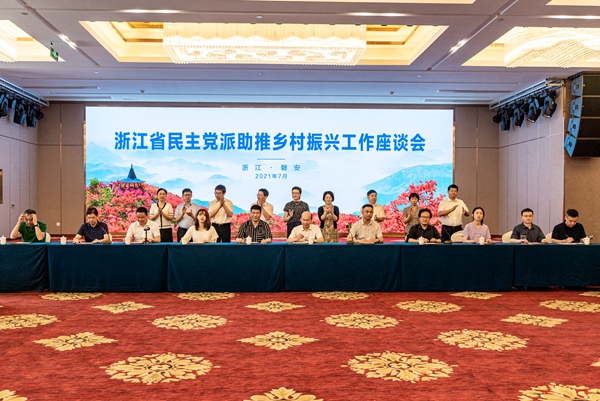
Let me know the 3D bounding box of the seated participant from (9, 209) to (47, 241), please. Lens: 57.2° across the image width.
[{"bbox_3d":[-4.446,0.785,9.030,0.600,1.281,0.780,0,0,-9],"label":"seated participant"}]

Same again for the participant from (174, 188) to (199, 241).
[{"bbox_3d":[-2.088,0.613,10.143,0.460,1.670,0.420,0,-1,-5],"label":"participant"}]

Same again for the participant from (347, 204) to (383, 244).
[{"bbox_3d":[1.088,0.766,9.288,0.600,1.403,0.780,0,0,-2],"label":"participant"}]

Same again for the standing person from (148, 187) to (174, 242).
[{"bbox_3d":[-2.511,0.610,10.000,0.460,1.656,0.360,0,0,-6],"label":"standing person"}]

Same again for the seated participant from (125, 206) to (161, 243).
[{"bbox_3d":[-2.630,0.776,9.190,0.600,1.318,0.720,0,-1,-1],"label":"seated participant"}]

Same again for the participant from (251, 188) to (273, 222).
[{"bbox_3d":[-0.691,0.615,10.143,0.430,1.666,0.420,0,-1,14],"label":"participant"}]

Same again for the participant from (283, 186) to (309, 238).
[{"bbox_3d":[-0.074,0.597,10.150,0.480,1.698,0.360,0,0,-3],"label":"participant"}]

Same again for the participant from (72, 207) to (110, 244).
[{"bbox_3d":[-3.458,0.785,9.129,0.600,1.353,0.780,0,0,3],"label":"participant"}]

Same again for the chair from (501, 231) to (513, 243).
[{"bbox_3d":[3.830,0.996,9.594,0.470,0.950,0.570,0,0,-2],"label":"chair"}]

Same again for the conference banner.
[{"bbox_3d":[-0.815,-0.850,15.770,10.500,3.560,0.120,0,0,-2],"label":"conference banner"}]

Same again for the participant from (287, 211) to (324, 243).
[{"bbox_3d":[0.092,0.812,9.200,0.620,1.256,0.780,0,0,0],"label":"participant"}]

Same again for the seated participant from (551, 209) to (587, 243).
[{"bbox_3d":[4.599,0.807,9.411,0.600,1.328,0.780,0,0,-2],"label":"seated participant"}]

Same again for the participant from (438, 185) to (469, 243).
[{"bbox_3d":[2.820,0.577,10.093,0.550,1.741,0.420,0,-1,-7],"label":"participant"}]

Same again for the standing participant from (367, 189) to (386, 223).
[{"bbox_3d":[1.354,0.625,10.142,0.460,1.646,0.400,0,-1,-10],"label":"standing participant"}]

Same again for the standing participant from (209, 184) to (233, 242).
[{"bbox_3d":[-1.473,0.589,10.198,0.480,1.761,0.380,0,0,3],"label":"standing participant"}]

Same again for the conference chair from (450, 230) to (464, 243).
[{"bbox_3d":[2.820,0.979,9.408,0.460,0.918,0.560,0,-1,0],"label":"conference chair"}]

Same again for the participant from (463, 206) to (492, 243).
[{"bbox_3d":[3.002,0.784,9.310,0.520,1.331,0.760,0,0,8],"label":"participant"}]

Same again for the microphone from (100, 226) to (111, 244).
[{"bbox_3d":[-3.124,0.564,8.853,0.120,0.286,0.200,0,-1,-23],"label":"microphone"}]

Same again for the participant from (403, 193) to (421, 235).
[{"bbox_3d":[2.120,0.665,10.324,0.480,1.618,0.380,0,0,6],"label":"participant"}]

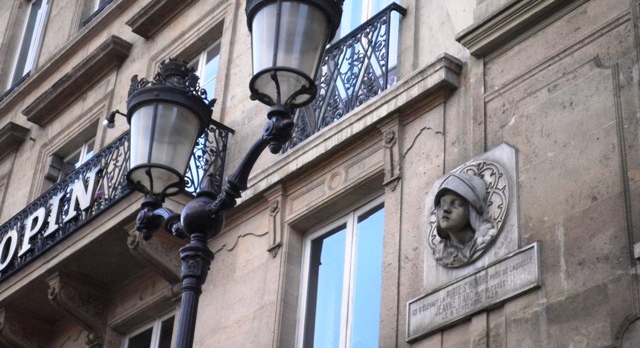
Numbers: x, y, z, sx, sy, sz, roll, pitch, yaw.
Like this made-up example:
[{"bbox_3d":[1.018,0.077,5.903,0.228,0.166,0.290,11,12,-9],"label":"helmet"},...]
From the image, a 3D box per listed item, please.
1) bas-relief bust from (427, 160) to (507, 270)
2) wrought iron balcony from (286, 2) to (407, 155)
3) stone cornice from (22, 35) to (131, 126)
[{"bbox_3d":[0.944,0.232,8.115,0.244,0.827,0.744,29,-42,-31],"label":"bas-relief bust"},{"bbox_3d":[0.211,-0.782,10.203,0.161,0.952,1.331,29,-42,-31],"label":"wrought iron balcony"},{"bbox_3d":[-3.174,-1.105,15.245,0.296,0.276,2.215,29,-42,-31],"label":"stone cornice"}]

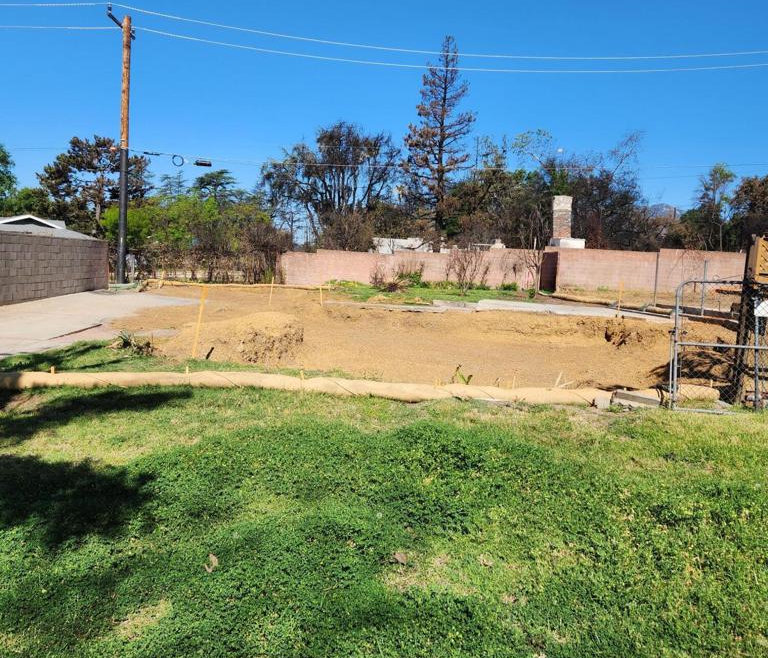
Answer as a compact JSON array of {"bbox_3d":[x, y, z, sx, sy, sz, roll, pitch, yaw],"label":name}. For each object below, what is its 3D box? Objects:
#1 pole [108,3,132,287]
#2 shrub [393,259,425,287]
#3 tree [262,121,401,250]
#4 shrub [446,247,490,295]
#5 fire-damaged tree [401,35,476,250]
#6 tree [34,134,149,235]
[{"bbox_3d":[-10.581,-7.259,27.300,1.000,11.060,0.500,0,6,-21],"label":"pole"},{"bbox_3d":[1.088,-2.508,31.000,1.450,1.310,1.200,2,6,2],"label":"shrub"},{"bbox_3d":[-3.975,-9.839,52.000,10.300,11.750,9.000,2,6,-5],"label":"tree"},{"bbox_3d":[3.300,-2.300,27.300,1.750,1.930,1.600,3,6,7],"label":"shrub"},{"bbox_3d":[4.087,-12.355,50.000,5.600,17.770,5.500,3,6,4],"label":"fire-damaged tree"},{"bbox_3d":[-20.413,-8.881,48.000,8.200,9.330,7.500,0,6,-23],"label":"tree"}]

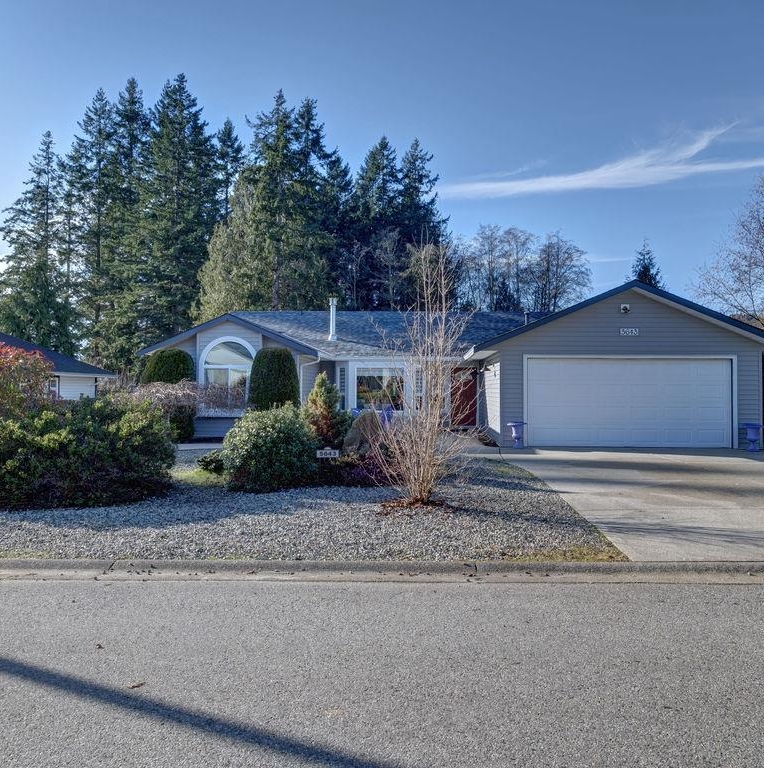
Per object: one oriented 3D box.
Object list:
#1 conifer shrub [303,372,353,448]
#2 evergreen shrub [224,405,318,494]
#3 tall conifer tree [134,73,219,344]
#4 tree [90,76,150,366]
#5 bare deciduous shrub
[{"bbox_3d":[-0.980,0.622,11.700,0.899,1.657,0.900,0,0,0],"label":"conifer shrub"},{"bbox_3d":[-1.700,0.919,9.750,1.438,1.223,1.400,0,0,0],"label":"evergreen shrub"},{"bbox_3d":[-14.841,-10.483,47.000,6.066,24.026,6.000,0,0,0],"label":"tall conifer tree"},{"bbox_3d":[-18.813,-10.339,47.000,4.700,23.737,4.700,0,0,0],"label":"tree"},{"bbox_3d":[0.504,-0.137,8.300,1.352,3.335,1.350,0,0,0],"label":"bare deciduous shrub"}]

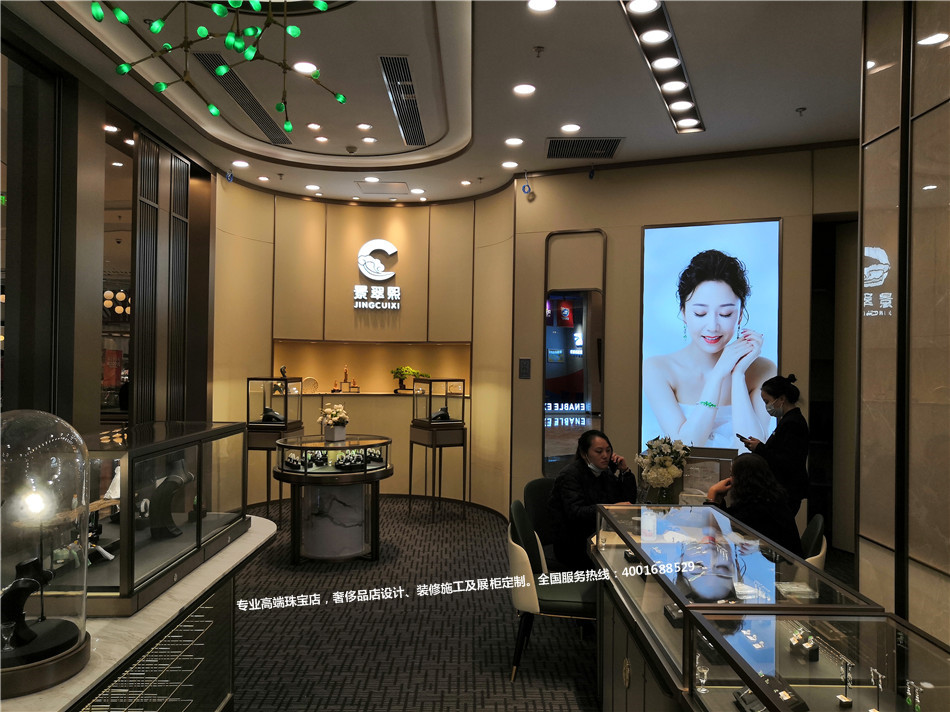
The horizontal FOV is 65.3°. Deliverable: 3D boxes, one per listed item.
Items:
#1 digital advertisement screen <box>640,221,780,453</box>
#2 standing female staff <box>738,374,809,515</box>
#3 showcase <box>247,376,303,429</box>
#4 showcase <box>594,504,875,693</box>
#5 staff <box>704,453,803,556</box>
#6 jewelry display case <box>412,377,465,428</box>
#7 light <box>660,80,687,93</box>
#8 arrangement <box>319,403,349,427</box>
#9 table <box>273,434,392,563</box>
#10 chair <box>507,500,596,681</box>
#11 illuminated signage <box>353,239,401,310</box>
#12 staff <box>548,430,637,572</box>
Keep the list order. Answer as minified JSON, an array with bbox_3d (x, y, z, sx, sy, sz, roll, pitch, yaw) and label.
[{"bbox_3d":[2.162,-0.145,6.879,1.277,2.219,0.070,1,-1,24],"label":"digital advertisement screen"},{"bbox_3d":[1.802,0.902,4.438,0.400,1.578,0.440,1,-1,-16],"label":"standing female staff"},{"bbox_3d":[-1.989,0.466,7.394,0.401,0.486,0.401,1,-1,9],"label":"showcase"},{"bbox_3d":[0.827,1.135,2.725,0.570,0.905,1.500,1,0,0],"label":"showcase"},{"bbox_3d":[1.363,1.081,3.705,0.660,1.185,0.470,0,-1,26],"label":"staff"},{"bbox_3d":[-0.383,0.501,7.894,0.413,0.488,0.413,1,-1,-31],"label":"jewelry display case"},{"bbox_3d":[1.456,-1.978,5.414,0.183,0.040,0.183,1,-1,24],"label":"light"},{"bbox_3d":[-1.196,0.492,6.263,0.260,0.215,0.240,1,-1,0],"label":"arrangement"},{"bbox_3d":[-1.197,1.196,6.273,1.020,0.949,1.020,1,-1,0],"label":"table"},{"bbox_3d":[0.471,1.165,3.710,0.550,0.850,0.500,1,-1,17],"label":"chair"},{"bbox_3d":[-1.190,-0.998,9.036,0.569,0.860,0.060,1,-1,-11],"label":"illuminated signage"},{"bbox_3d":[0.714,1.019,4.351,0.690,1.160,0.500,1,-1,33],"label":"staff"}]

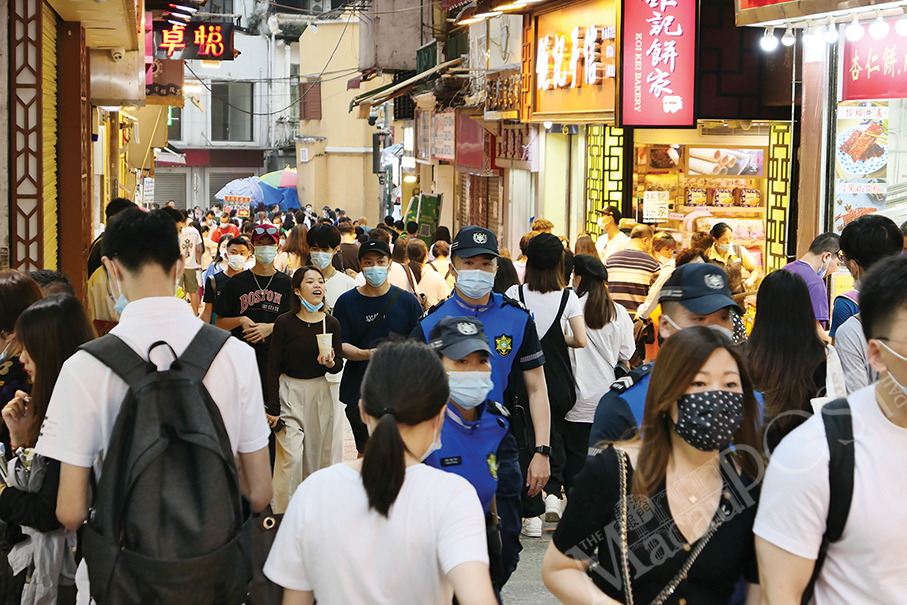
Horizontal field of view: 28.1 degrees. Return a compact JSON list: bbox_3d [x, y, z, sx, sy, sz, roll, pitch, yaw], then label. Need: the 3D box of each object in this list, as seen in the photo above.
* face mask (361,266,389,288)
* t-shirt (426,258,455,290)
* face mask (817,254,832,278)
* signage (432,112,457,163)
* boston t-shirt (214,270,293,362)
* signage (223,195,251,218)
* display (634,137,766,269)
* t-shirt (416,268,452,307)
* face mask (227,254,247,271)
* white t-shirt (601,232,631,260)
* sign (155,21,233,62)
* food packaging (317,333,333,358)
[{"bbox_3d":[-0.413,-0.135,9.600,0.135,0.112,0.075,1,5,-2],"label":"face mask"},{"bbox_3d":[-0.100,-0.145,16.500,0.420,0.530,0.270,1,4,3],"label":"t-shirt"},{"bbox_3d":[2.106,-0.199,10.300,0.085,0.120,0.130,-1,5,-18],"label":"face mask"},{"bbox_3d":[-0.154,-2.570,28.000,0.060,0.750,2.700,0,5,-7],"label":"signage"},{"bbox_3d":[-1.172,0.132,10.900,0.530,0.630,0.300,1,4,3],"label":"boston t-shirt"},{"bbox_3d":[-4.524,-2.000,38.000,0.560,0.450,0.040,0,5,-6],"label":"signage"},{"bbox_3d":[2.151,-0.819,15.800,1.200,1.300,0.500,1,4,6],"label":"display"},{"bbox_3d":[-0.154,0.023,14.000,0.450,0.600,0.280,2,6,14],"label":"t-shirt"},{"bbox_3d":[-1.423,-0.262,11.900,0.140,0.105,0.080,0,9,-6],"label":"face mask"},{"bbox_3d":[1.438,-0.318,16.000,0.270,0.660,0.450,-3,6,-34],"label":"white t-shirt"},{"bbox_3d":[-3.583,-3.603,25.000,1.130,0.520,0.130,1,5,-3],"label":"sign"},{"bbox_3d":[-0.651,0.217,9.150,0.088,0.138,0.088,0,4,-6],"label":"food packaging"}]

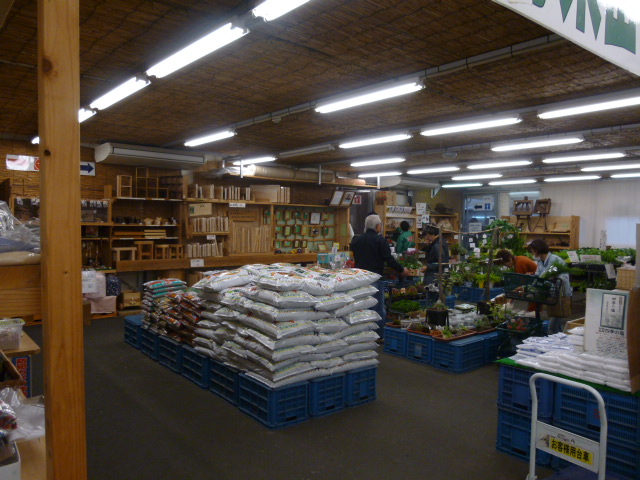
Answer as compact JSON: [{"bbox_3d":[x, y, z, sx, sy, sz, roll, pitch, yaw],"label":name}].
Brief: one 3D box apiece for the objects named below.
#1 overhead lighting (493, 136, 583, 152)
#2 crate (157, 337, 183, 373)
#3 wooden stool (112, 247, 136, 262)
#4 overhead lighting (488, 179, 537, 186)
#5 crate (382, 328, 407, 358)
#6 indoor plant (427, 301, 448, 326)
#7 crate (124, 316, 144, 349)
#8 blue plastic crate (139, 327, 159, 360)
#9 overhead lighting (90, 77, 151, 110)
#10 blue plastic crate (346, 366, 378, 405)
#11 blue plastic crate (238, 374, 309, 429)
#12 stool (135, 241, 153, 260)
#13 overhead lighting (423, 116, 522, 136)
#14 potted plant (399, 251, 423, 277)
[{"bbox_3d":[2.858,-1.293,6.172,0.170,0.100,1.220,-1,3,-43],"label":"overhead lighting"},{"bbox_3d":[-1.451,1.203,5.011,0.368,0.305,0.525,-1,3,-41],"label":"crate"},{"bbox_3d":[-3.178,0.236,7.529,0.345,0.225,0.220,-1,3,-43],"label":"wooden stool"},{"bbox_3d":[4.628,-1.409,11.208,0.160,0.090,1.230,-2,3,-41],"label":"overhead lighting"},{"bbox_3d":[1.126,1.267,5.887,0.520,0.305,0.365,-1,2,-39],"label":"crate"},{"bbox_3d":[1.487,0.933,5.850,0.270,0.330,0.270,1,2,0],"label":"indoor plant"},{"bbox_3d":[-2.185,1.162,5.851,0.368,0.305,0.525,-1,3,-41],"label":"crate"},{"bbox_3d":[-1.798,1.168,5.363,0.366,0.305,0.523,-1,3,-41],"label":"blue plastic crate"},{"bbox_3d":[-1.802,-1.279,4.091,0.150,0.080,1.210,-1,3,-43],"label":"overhead lighting"},{"bbox_3d":[0.220,1.306,4.331,0.365,0.305,0.520,-1,2,-37],"label":"blue plastic crate"},{"bbox_3d":[-0.388,1.246,3.718,0.365,0.305,0.520,-2,4,-41],"label":"blue plastic crate"},{"bbox_3d":[-2.937,0.179,7.752,0.265,0.315,0.230,-1,3,-43],"label":"stool"},{"bbox_3d":[1.584,-1.240,4.972,0.160,0.090,1.230,-2,3,-41],"label":"overhead lighting"},{"bbox_3d":[1.312,0.341,6.700,0.340,0.370,0.280,1,2,0],"label":"potted plant"}]

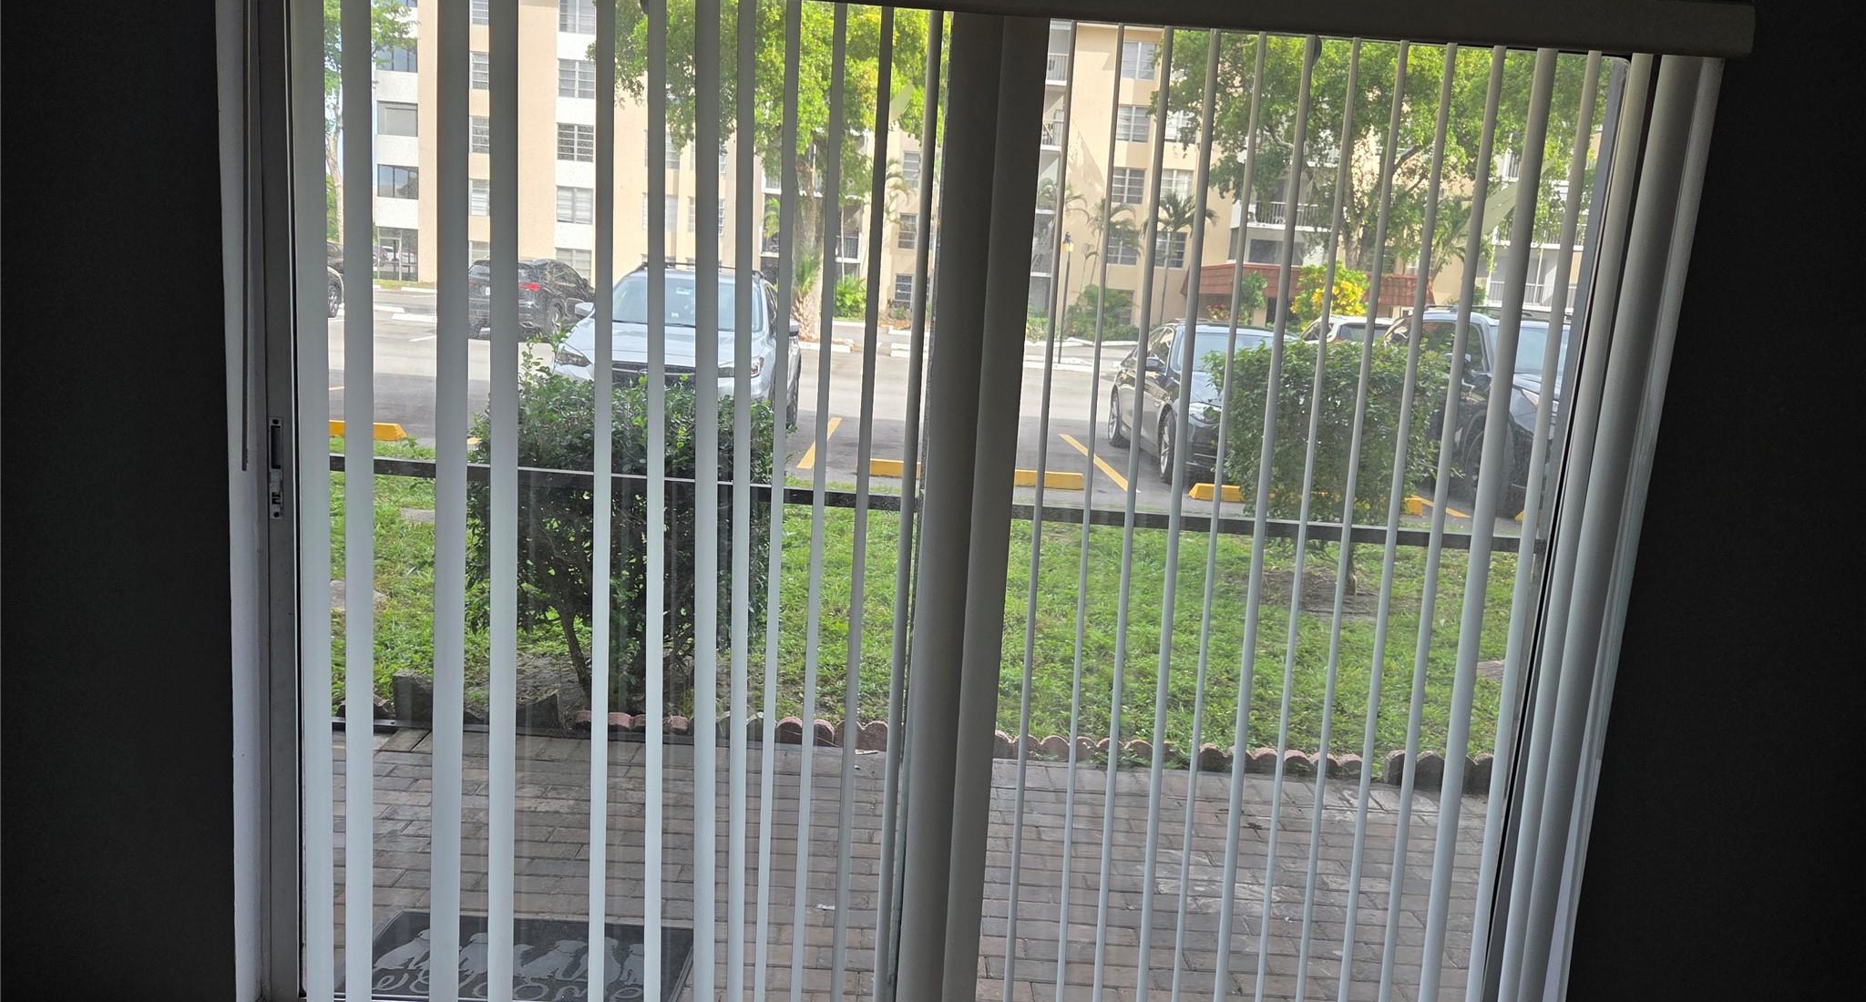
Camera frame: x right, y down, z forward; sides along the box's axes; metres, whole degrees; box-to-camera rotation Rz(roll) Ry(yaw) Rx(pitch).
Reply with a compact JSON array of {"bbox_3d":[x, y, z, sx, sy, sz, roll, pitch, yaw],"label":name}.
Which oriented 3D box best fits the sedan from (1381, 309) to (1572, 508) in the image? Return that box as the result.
[{"bbox_3d":[5.560,-0.921,11.714,1.820,1.720,4.610,3,9,-2],"label":"sedan"}]

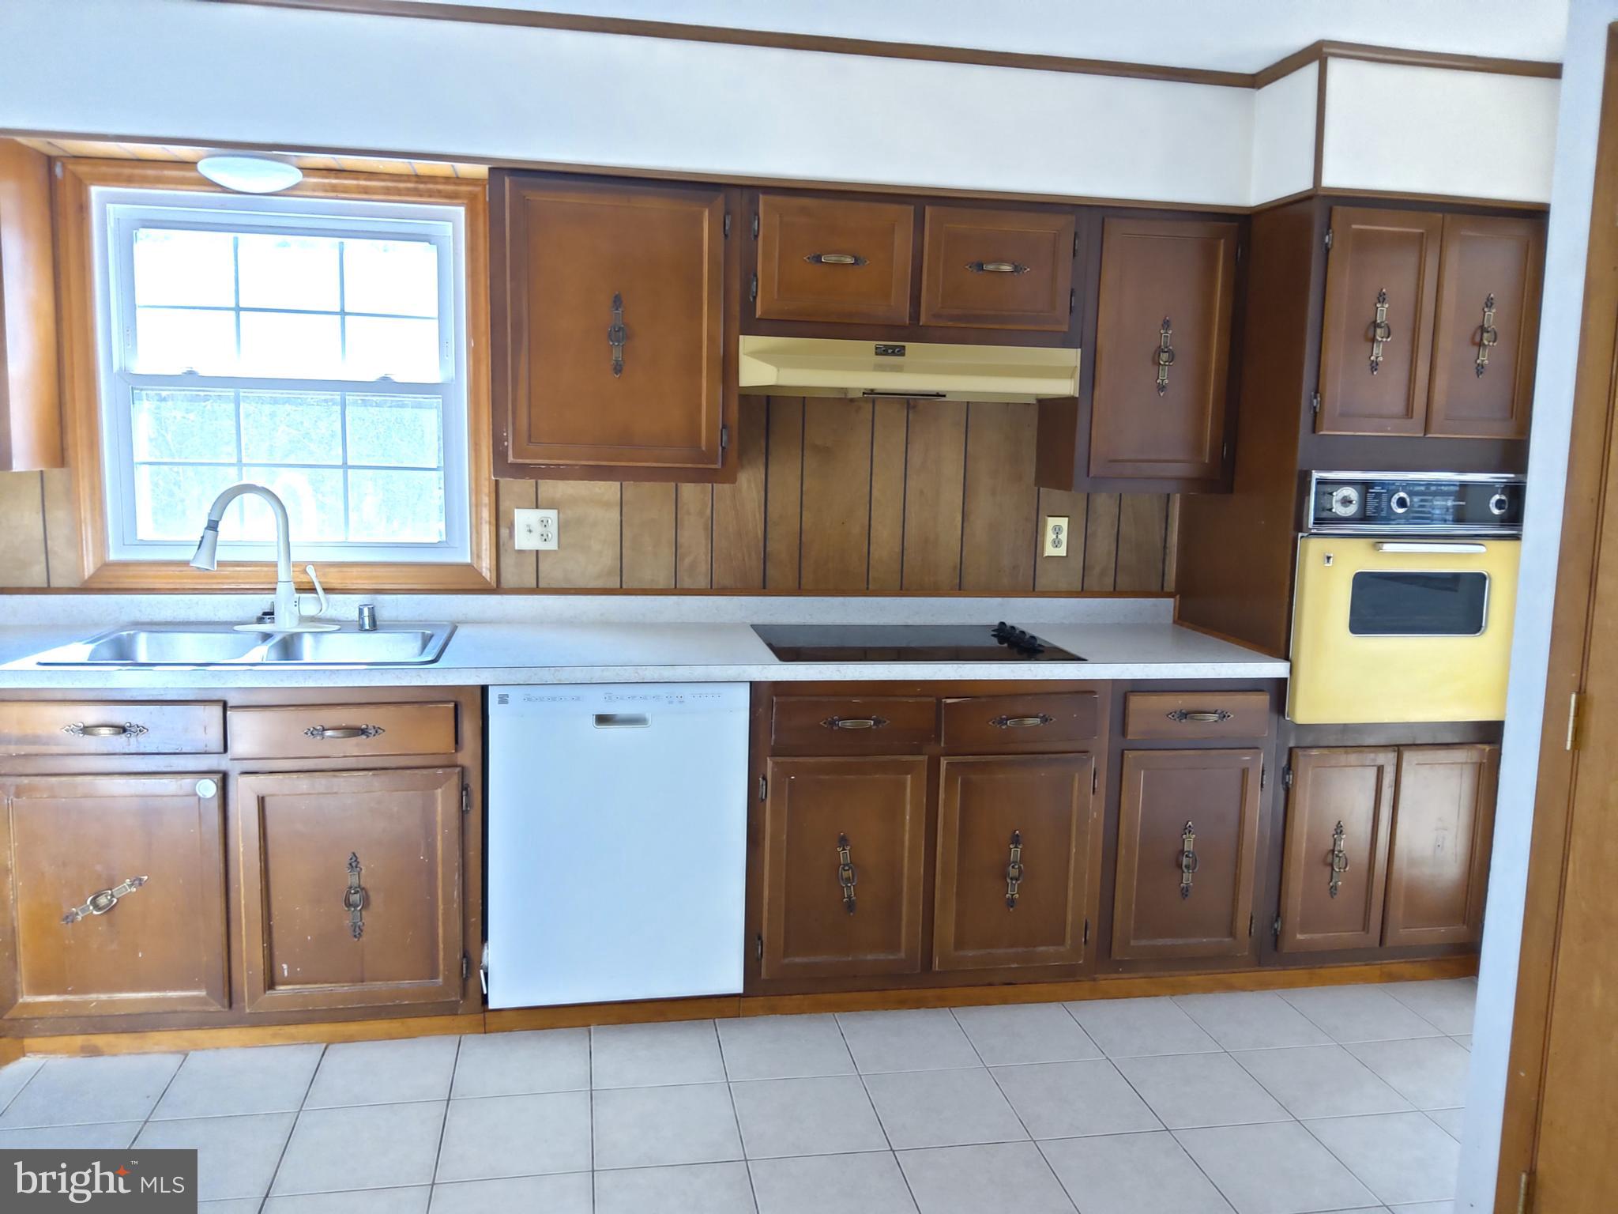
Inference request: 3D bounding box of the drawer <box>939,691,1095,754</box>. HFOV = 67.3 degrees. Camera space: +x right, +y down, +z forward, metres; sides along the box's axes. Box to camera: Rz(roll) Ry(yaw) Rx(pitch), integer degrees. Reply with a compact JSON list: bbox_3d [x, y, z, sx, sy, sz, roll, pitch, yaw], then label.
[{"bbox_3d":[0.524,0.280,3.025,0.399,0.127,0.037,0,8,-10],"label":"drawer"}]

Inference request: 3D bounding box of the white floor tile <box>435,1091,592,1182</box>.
[{"bbox_3d":[-0.603,1.099,2.518,0.303,0.010,0.303,0,8,-10],"label":"white floor tile"}]

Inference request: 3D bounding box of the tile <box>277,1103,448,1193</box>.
[{"bbox_3d":[-0.903,1.096,2.463,0.303,0.010,0.303,0,8,-10],"label":"tile"}]

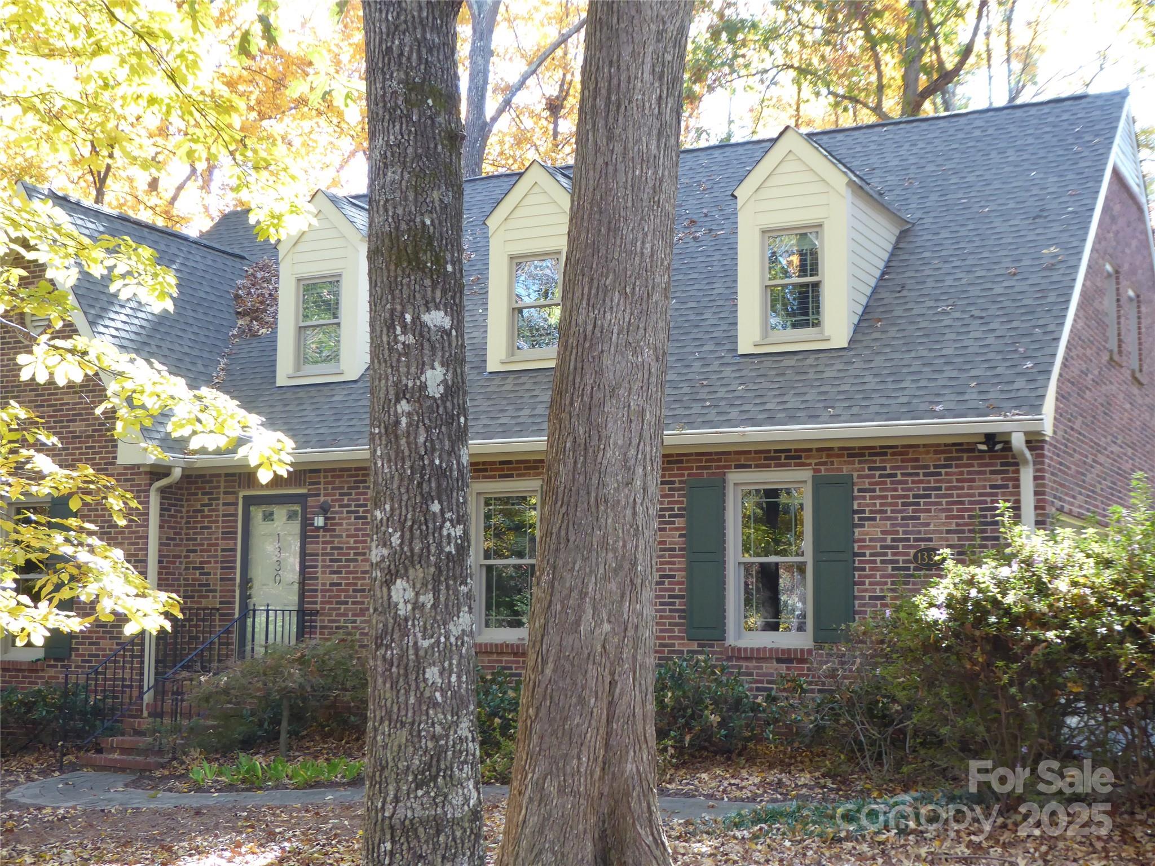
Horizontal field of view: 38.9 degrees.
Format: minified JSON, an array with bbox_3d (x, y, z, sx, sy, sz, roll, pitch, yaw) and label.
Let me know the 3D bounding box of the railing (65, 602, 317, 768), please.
[{"bbox_3d":[-4.107,2.674,17.422,1.440,1.660,2.500,-3,-7,27],"label":"railing"}]

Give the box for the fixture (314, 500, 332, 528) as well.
[{"bbox_3d":[-2.867,0.903,18.282,0.150,0.320,0.200,-3,-7,27],"label":"fixture"}]

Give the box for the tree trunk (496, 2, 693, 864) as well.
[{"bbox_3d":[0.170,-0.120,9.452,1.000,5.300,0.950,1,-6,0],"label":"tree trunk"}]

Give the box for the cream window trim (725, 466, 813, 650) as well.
[{"bbox_3d":[1.881,1.221,15.905,0.900,1.710,0.120,-3,-7,27],"label":"cream window trim"}]

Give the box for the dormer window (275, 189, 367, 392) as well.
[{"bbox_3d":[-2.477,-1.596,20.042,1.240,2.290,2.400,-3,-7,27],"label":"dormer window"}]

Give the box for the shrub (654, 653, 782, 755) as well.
[{"bbox_3d":[1.265,2.534,15.317,1.300,0.940,0.850,-3,-7,27],"label":"shrub"}]

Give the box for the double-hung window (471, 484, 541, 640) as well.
[{"bbox_3d":[-0.754,1.351,17.284,0.890,1.700,0.120,-3,-8,27],"label":"double-hung window"}]

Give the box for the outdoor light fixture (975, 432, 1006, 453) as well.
[{"bbox_3d":[3.755,0.092,14.842,0.250,0.190,0.180,-3,-7,27],"label":"outdoor light fixture"}]

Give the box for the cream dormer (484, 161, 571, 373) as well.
[{"bbox_3d":[0.101,-1.748,19.461,1.280,2.380,2.600,-3,-8,27],"label":"cream dormer"}]

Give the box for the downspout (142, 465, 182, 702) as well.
[{"bbox_3d":[-4.722,1.836,18.553,0.460,2.980,0.220,-3,-7,27],"label":"downspout"}]

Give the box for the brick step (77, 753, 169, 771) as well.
[{"bbox_3d":[-4.514,3.344,16.594,1.200,0.160,0.340,-3,-7,27],"label":"brick step"}]

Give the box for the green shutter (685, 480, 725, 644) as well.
[{"bbox_3d":[1.257,1.248,16.182,0.410,1.600,0.045,-3,-7,27],"label":"green shutter"}]

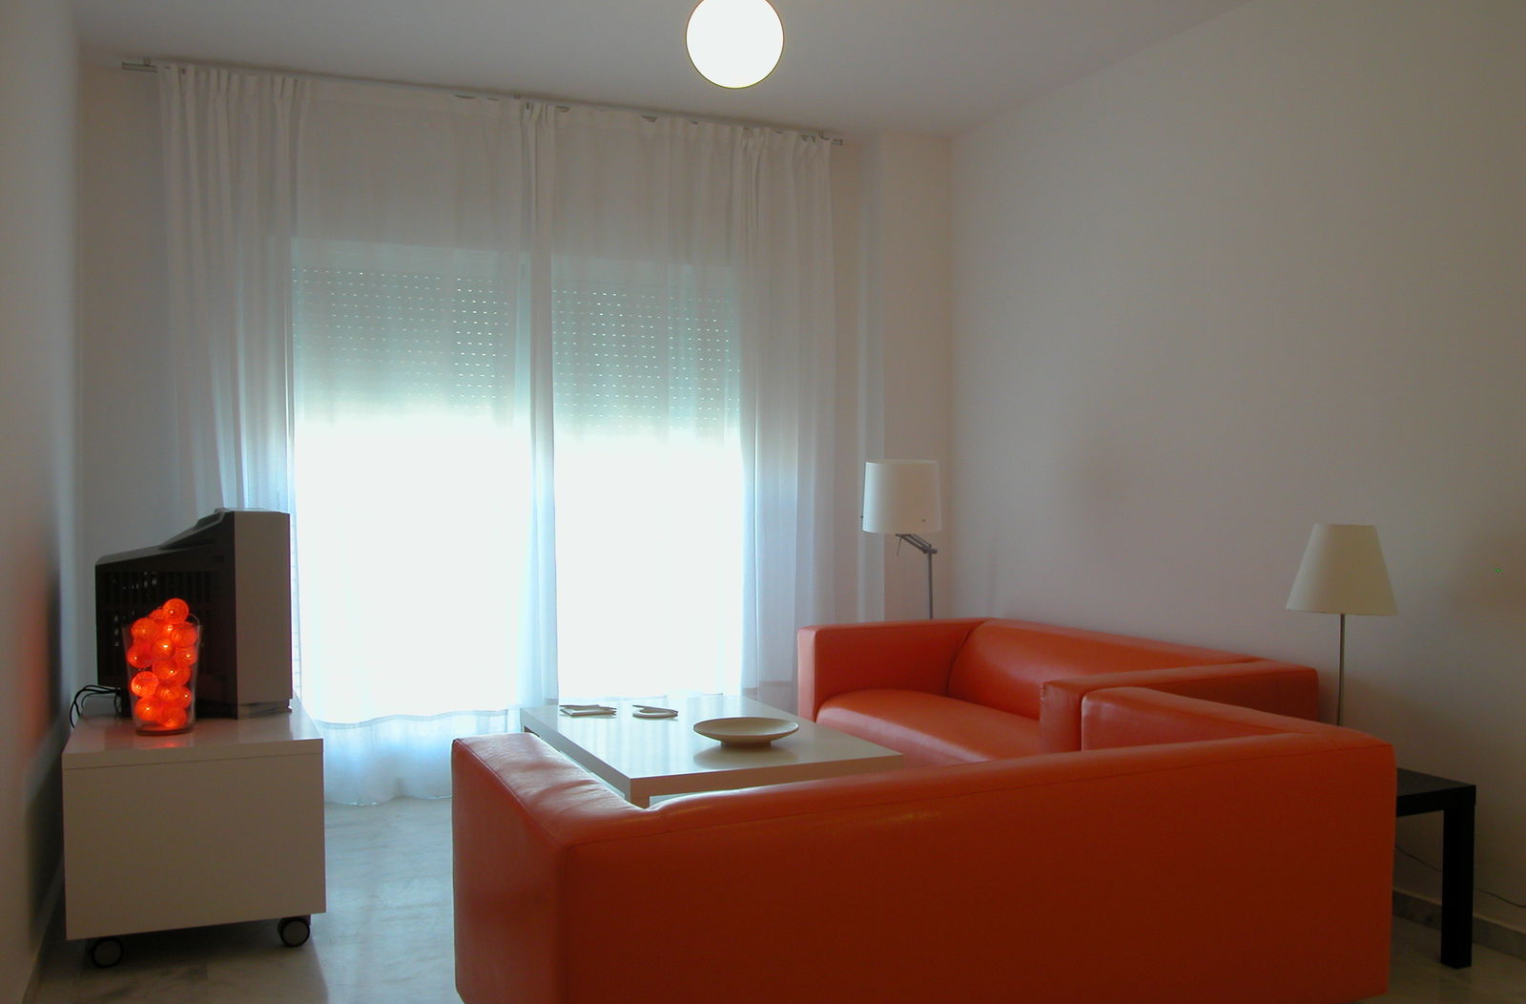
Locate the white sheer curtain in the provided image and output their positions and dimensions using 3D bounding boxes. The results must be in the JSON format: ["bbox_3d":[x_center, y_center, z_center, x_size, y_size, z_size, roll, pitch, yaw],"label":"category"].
[{"bbox_3d":[-0.910,-0.213,4.825,2.710,2.680,0.150,0,0,-24],"label":"white sheer curtain"}]

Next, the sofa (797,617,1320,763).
[{"bbox_3d":[0.887,0.835,4.305,0.880,0.660,1.790,0,0,-24],"label":"sofa"}]

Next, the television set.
[{"bbox_3d":[-1.720,0.314,3.734,0.520,0.590,0.720,0,0,-24],"label":"television set"}]

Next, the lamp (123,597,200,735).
[{"bbox_3d":[-1.573,0.428,3.241,0.195,0.355,0.195,0,0,-24],"label":"lamp"}]

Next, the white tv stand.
[{"bbox_3d":[-1.616,0.872,3.545,0.614,0.550,1.120,0,0,-24],"label":"white tv stand"}]

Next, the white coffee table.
[{"bbox_3d":[-0.222,0.937,3.874,0.795,0.450,1.190,0,0,-24],"label":"white coffee table"}]

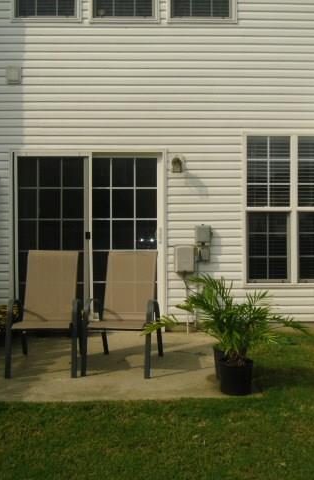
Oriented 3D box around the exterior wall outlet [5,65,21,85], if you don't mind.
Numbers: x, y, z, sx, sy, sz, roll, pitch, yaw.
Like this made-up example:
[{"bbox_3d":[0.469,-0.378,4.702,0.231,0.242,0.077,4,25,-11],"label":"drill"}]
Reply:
[{"bbox_3d":[-1.713,-1.977,5.980,0.180,0.230,0.080,0,-1,-1],"label":"exterior wall outlet"}]

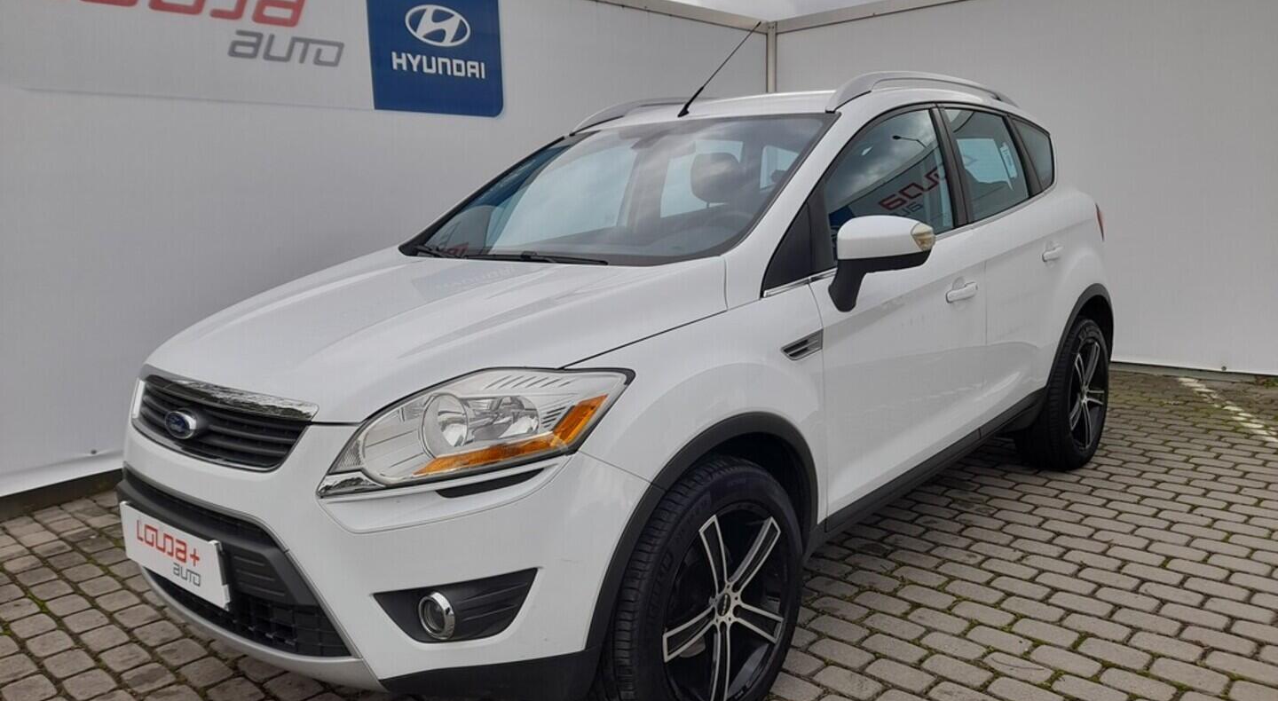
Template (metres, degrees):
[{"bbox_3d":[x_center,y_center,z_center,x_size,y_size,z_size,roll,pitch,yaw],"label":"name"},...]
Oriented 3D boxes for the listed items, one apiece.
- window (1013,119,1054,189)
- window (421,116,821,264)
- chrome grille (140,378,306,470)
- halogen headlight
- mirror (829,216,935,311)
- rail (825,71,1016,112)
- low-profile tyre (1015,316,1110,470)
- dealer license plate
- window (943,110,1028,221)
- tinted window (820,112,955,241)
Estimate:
[{"bbox_3d":[1.638,-0.797,3.813,0.050,0.290,0.370,-14,1,37],"label":"window"},{"bbox_3d":[-0.037,-0.537,3.082,1.400,0.120,0.850,6,46,42],"label":"window"},{"bbox_3d":[-0.985,0.157,2.103,0.850,0.175,0.130,6,5,42],"label":"chrome grille"},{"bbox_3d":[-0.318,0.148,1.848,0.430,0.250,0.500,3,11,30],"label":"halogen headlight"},{"bbox_3d":[0.645,-0.230,2.452,0.240,0.270,0.190,6,13,42],"label":"mirror"},{"bbox_3d":[1.112,-0.935,3.402,0.090,0.170,1.540,6,15,42],"label":"rail"},{"bbox_3d":[1.941,0.195,4.204,0.235,0.690,0.690,6,13,42],"label":"low-profile tyre"},{"bbox_3d":[-1.048,0.448,2.069,0.530,0.145,0.025,6,13,42],"label":"dealer license plate"},{"bbox_3d":[1.280,-0.680,3.411,0.050,0.410,0.630,-15,-2,43],"label":"window"},{"bbox_3d":[0.771,-0.530,2.851,0.060,0.470,0.870,-15,-2,43],"label":"tinted window"}]

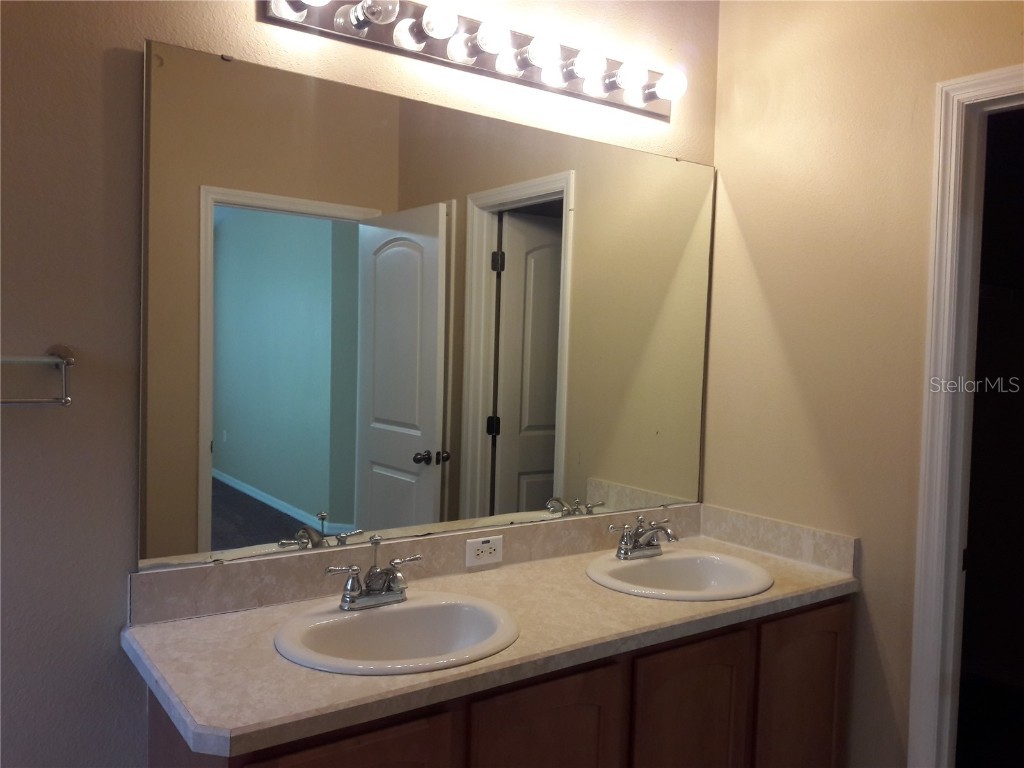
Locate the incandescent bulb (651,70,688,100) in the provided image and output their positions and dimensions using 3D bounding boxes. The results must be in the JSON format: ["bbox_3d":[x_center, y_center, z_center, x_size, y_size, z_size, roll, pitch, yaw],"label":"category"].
[{"bbox_3d":[0.441,-0.838,2.335,0.080,0.080,0.098,0,3,-35],"label":"incandescent bulb"}]

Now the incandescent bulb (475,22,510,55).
[{"bbox_3d":[-0.048,-0.836,1.990,0.080,0.080,0.098,0,3,-35],"label":"incandescent bulb"}]

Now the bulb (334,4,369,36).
[{"bbox_3d":[-0.362,-0.828,1.888,0.077,0.077,0.085,0,3,-35],"label":"bulb"}]

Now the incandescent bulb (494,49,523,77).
[{"bbox_3d":[-0.004,-0.830,2.141,0.077,0.077,0.085,0,3,-35],"label":"incandescent bulb"}]

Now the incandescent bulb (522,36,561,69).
[{"bbox_3d":[0.075,-0.837,2.076,0.080,0.080,0.098,0,3,-35],"label":"incandescent bulb"}]

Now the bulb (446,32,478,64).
[{"bbox_3d":[-0.121,-0.831,2.058,0.077,0.077,0.085,0,3,-35],"label":"bulb"}]

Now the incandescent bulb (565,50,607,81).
[{"bbox_3d":[0.197,-0.837,2.162,0.080,0.080,0.098,0,3,-35],"label":"incandescent bulb"}]

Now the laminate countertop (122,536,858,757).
[{"bbox_3d":[0.066,0.528,1.944,1.712,0.041,0.567,0,3,-35],"label":"laminate countertop"}]

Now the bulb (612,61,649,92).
[{"bbox_3d":[0.319,-0.837,2.248,0.080,0.080,0.098,0,3,-35],"label":"bulb"}]

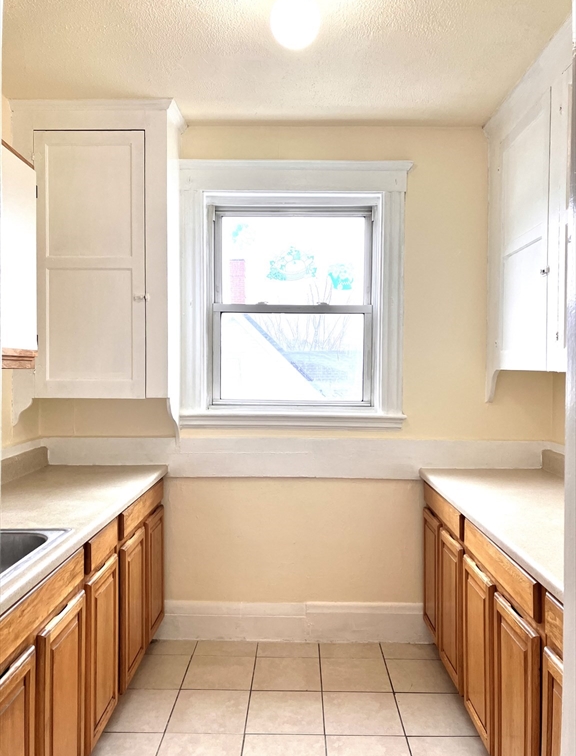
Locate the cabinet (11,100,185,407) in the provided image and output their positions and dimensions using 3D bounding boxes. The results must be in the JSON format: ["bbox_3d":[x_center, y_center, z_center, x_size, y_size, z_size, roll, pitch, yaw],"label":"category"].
[{"bbox_3d":[-0.903,-0.582,3.009,0.759,1.384,0.323,0,2,1],"label":"cabinet"}]

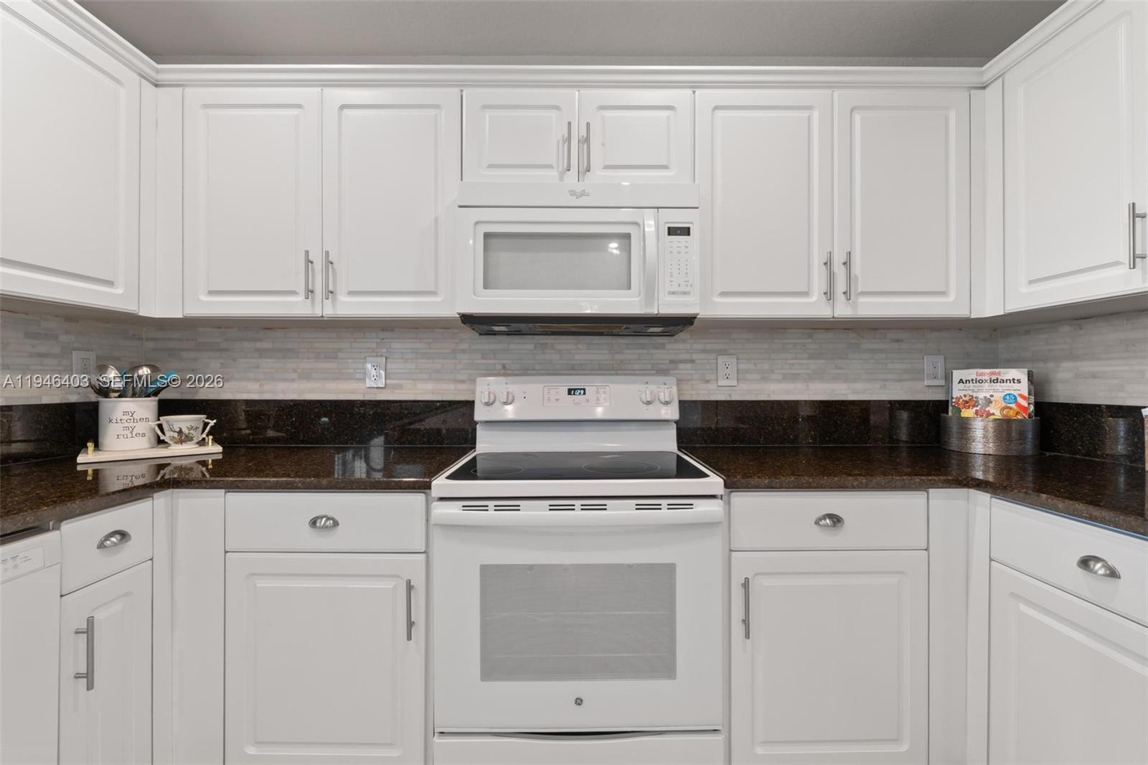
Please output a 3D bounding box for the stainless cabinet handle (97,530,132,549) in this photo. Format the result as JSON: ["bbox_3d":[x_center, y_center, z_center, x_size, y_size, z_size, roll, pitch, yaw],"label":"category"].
[{"bbox_3d":[-1.059,0.363,1.115,0.025,0.030,0.083,0,0,0],"label":"stainless cabinet handle"}]

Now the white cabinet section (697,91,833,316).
[{"bbox_3d":[0.622,-0.584,1.730,0.454,0.745,0.330,0,0,0],"label":"white cabinet section"}]

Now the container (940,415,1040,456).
[{"bbox_3d":[1.500,0.187,1.735,0.265,0.125,0.260,0,0,41],"label":"container"}]

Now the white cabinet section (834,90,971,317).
[{"bbox_3d":[1.075,-0.585,1.733,0.449,0.747,0.330,0,0,0],"label":"white cabinet section"}]

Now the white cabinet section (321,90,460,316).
[{"bbox_3d":[-0.594,-0.583,1.720,0.454,0.745,0.330,0,0,0],"label":"white cabinet section"}]

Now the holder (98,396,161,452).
[{"bbox_3d":[-1.575,0.146,1.695,0.155,0.172,0.155,0,0,-42],"label":"holder"}]

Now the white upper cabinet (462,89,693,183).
[{"bbox_3d":[0.013,-0.806,1.722,0.760,0.315,0.340,0,0,0],"label":"white upper cabinet"}]

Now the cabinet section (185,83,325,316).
[{"bbox_3d":[-1.045,-0.583,1.717,0.451,0.744,0.330,0,0,0],"label":"cabinet section"}]

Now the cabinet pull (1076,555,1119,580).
[{"bbox_3d":[1.040,0.365,0.960,0.025,0.030,0.082,0,0,0],"label":"cabinet pull"}]

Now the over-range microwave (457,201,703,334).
[{"bbox_3d":[0.014,-0.405,1.690,0.760,0.430,0.400,0,0,0],"label":"over-range microwave"}]

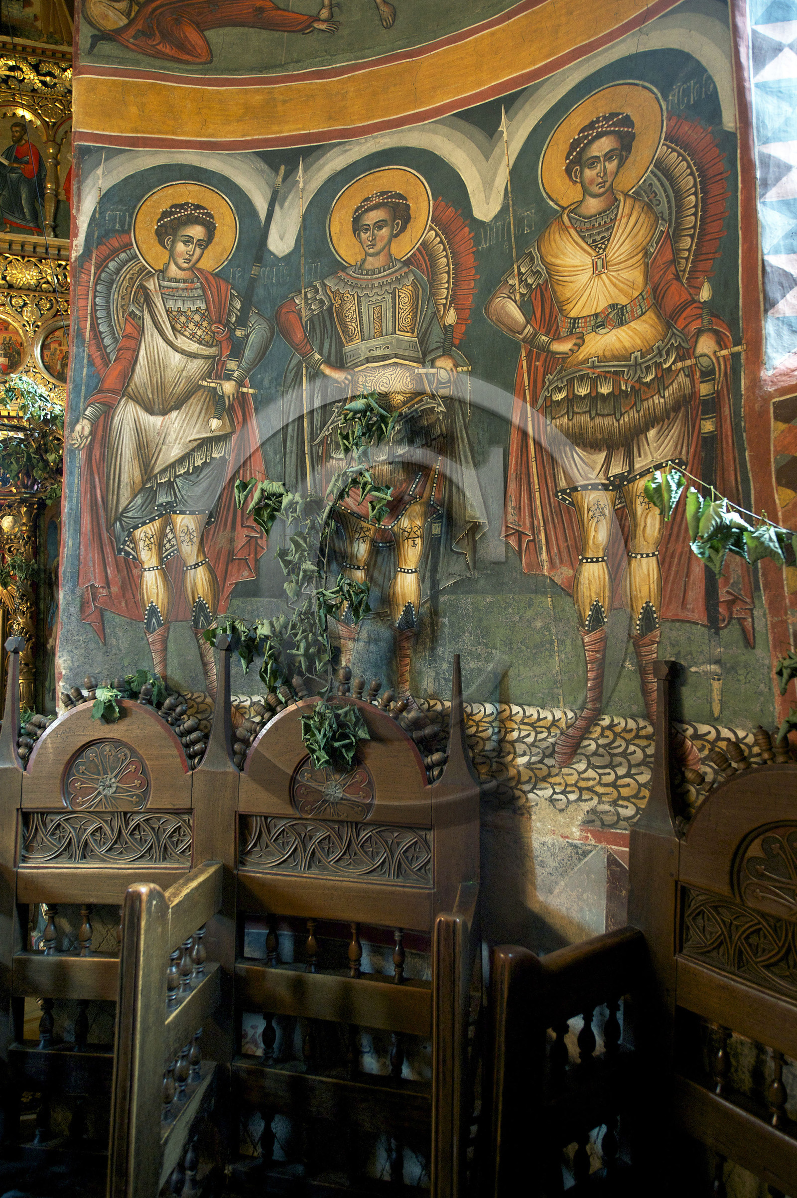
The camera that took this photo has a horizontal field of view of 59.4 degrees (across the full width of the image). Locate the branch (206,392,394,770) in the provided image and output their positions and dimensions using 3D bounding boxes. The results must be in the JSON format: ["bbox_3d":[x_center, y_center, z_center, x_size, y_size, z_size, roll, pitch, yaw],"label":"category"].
[{"bbox_3d":[-0.265,-0.065,1.880,0.490,0.980,0.250,-1,-5,12],"label":"branch"}]

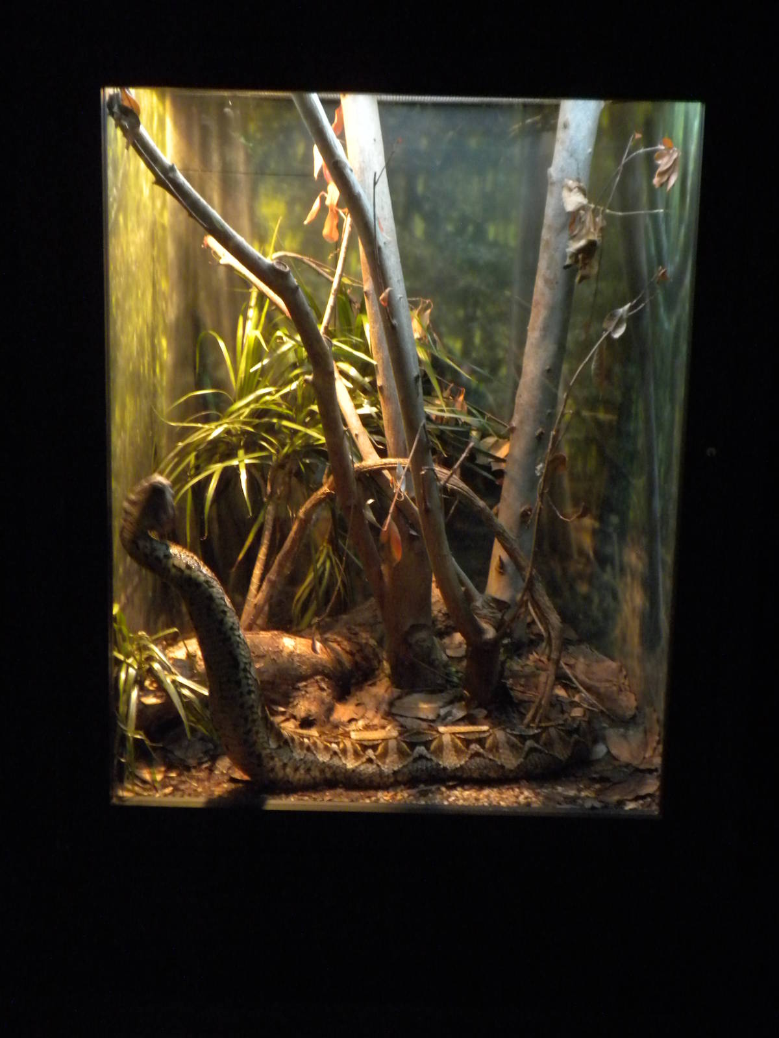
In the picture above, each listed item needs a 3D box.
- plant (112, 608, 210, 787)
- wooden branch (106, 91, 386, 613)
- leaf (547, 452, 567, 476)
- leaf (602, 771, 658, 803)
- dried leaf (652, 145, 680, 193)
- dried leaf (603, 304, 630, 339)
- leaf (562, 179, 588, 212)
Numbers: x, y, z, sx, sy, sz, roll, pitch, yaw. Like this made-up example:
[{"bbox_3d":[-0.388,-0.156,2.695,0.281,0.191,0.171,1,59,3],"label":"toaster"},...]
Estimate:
[{"bbox_3d":[-0.324,0.244,2.151,0.159,0.236,0.170,1,11,0],"label":"plant"},{"bbox_3d":[-0.179,-0.197,2.128,0.382,0.730,0.290,1,11,0],"label":"wooden branch"},{"bbox_3d":[0.247,-0.082,2.297,0.030,0.036,0.020,1,11,0],"label":"leaf"},{"bbox_3d":[0.329,0.367,2.131,0.080,0.028,0.060,1,11,0],"label":"leaf"},{"bbox_3d":[0.369,-0.466,2.077,0.037,0.063,0.030,1,11,0],"label":"dried leaf"},{"bbox_3d":[0.318,-0.277,2.187,0.037,0.050,0.025,1,11,0],"label":"dried leaf"},{"bbox_3d":[0.256,-0.447,2.153,0.036,0.046,0.030,1,11,0],"label":"leaf"}]

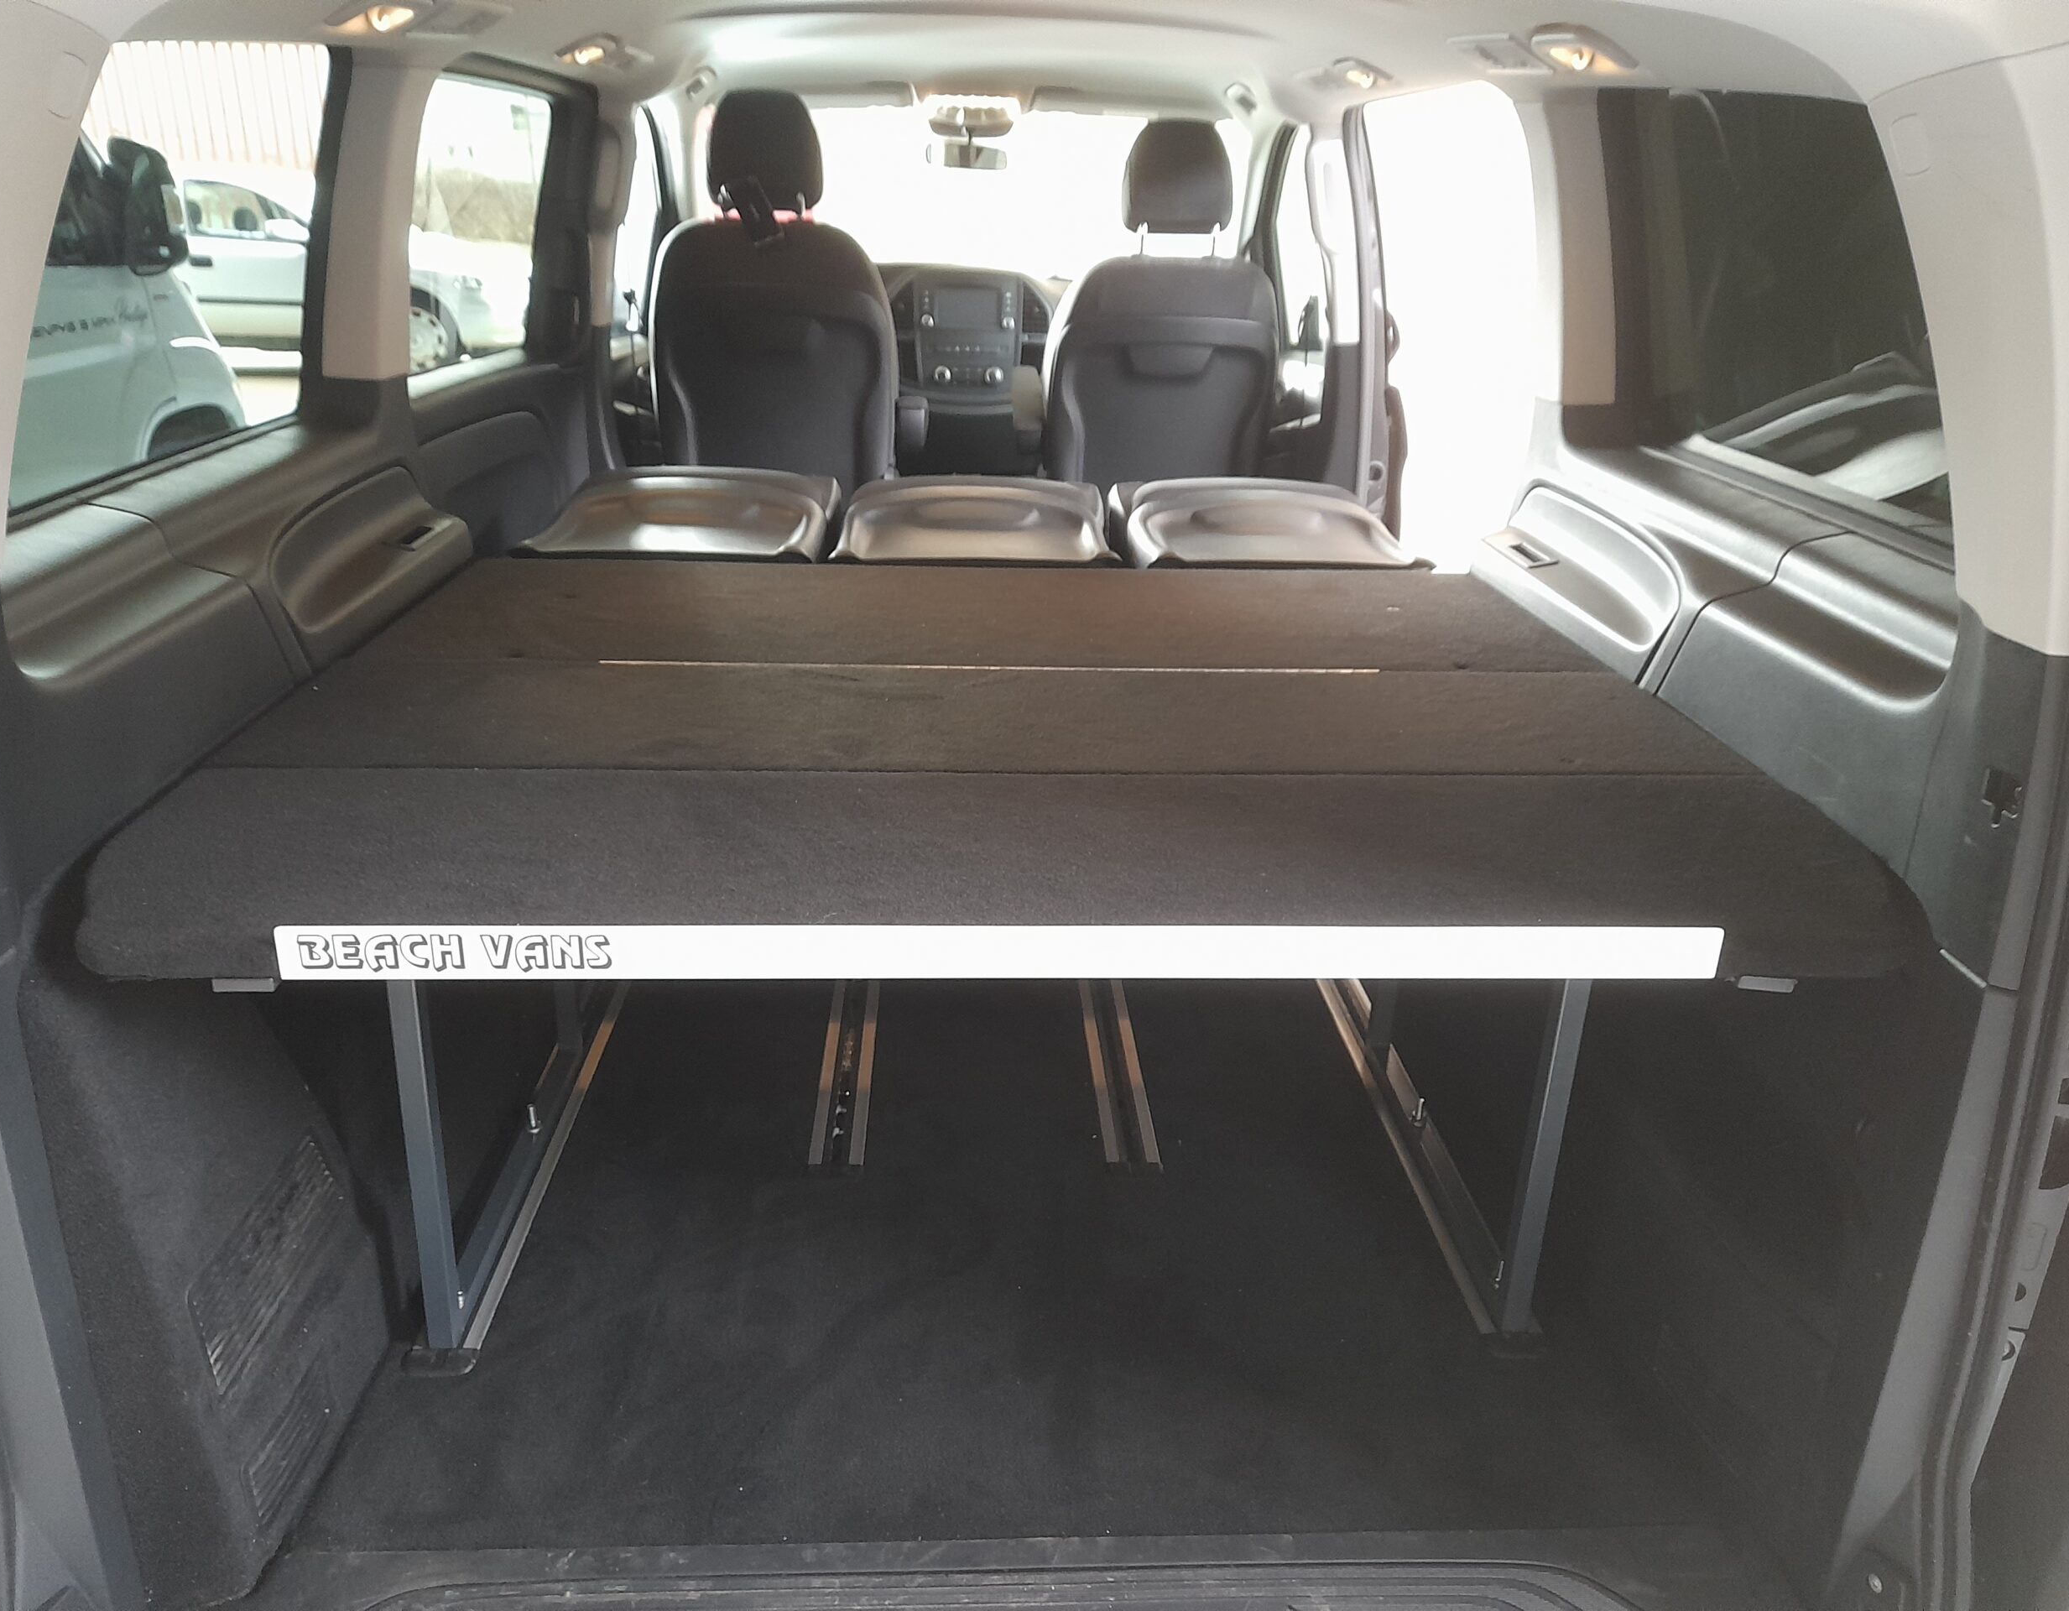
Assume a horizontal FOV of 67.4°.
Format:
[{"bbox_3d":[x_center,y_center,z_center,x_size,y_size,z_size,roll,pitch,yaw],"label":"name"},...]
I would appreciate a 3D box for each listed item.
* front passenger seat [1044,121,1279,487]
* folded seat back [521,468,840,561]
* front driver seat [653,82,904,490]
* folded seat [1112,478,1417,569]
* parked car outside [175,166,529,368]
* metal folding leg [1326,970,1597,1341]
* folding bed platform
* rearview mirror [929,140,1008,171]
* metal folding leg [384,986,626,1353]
[{"bbox_3d":[0.291,-1.119,3.944,0.540,1.120,0.700,0,21,-3],"label":"front passenger seat"},{"bbox_3d":[-0.598,-0.462,2.767,0.490,0.200,0.580,0,21,-3],"label":"folded seat back"},{"bbox_3d":[-0.599,-1.077,3.719,0.540,1.150,0.700,0,21,-3],"label":"front driver seat"},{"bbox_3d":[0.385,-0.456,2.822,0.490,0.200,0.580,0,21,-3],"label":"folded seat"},{"bbox_3d":[-5.408,-3.792,11.074,3.900,1.430,1.670,0,21,-3],"label":"parked car outside"},{"bbox_3d":[0.449,0.215,1.675,0.055,0.420,0.560,0,21,-3],"label":"metal folding leg"},{"bbox_3d":[-0.051,0.067,1.971,1.600,0.460,1.340,0,21,-3],"label":"folding bed platform"},{"bbox_3d":[-0.177,-1.737,4.149,0.215,0.075,0.050,4,22,7],"label":"rearview mirror"},{"bbox_3d":[-0.550,0.210,1.619,0.055,0.420,0.560,0,21,-3],"label":"metal folding leg"}]

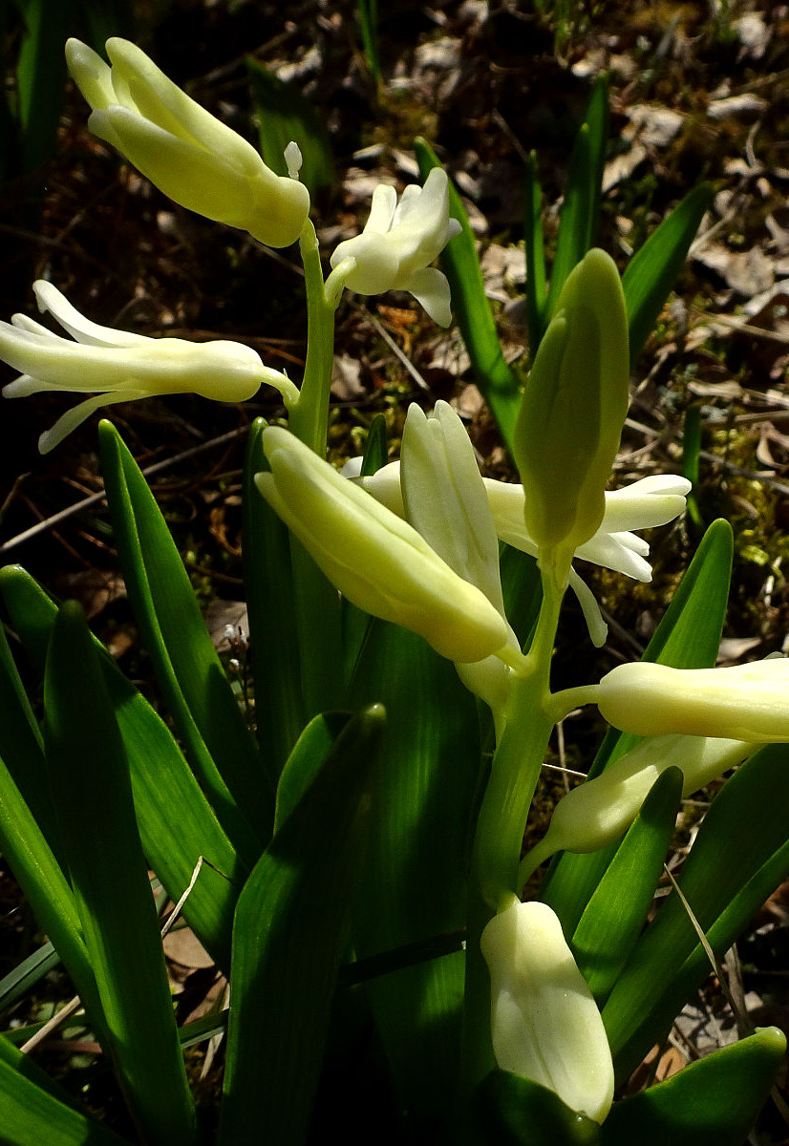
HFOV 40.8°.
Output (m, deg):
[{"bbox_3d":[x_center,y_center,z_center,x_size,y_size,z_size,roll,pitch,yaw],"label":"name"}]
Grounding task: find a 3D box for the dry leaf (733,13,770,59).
[{"bbox_3d":[0.271,-0.407,0.803,0.021,0.030,0.025,13,47,12],"label":"dry leaf"}]

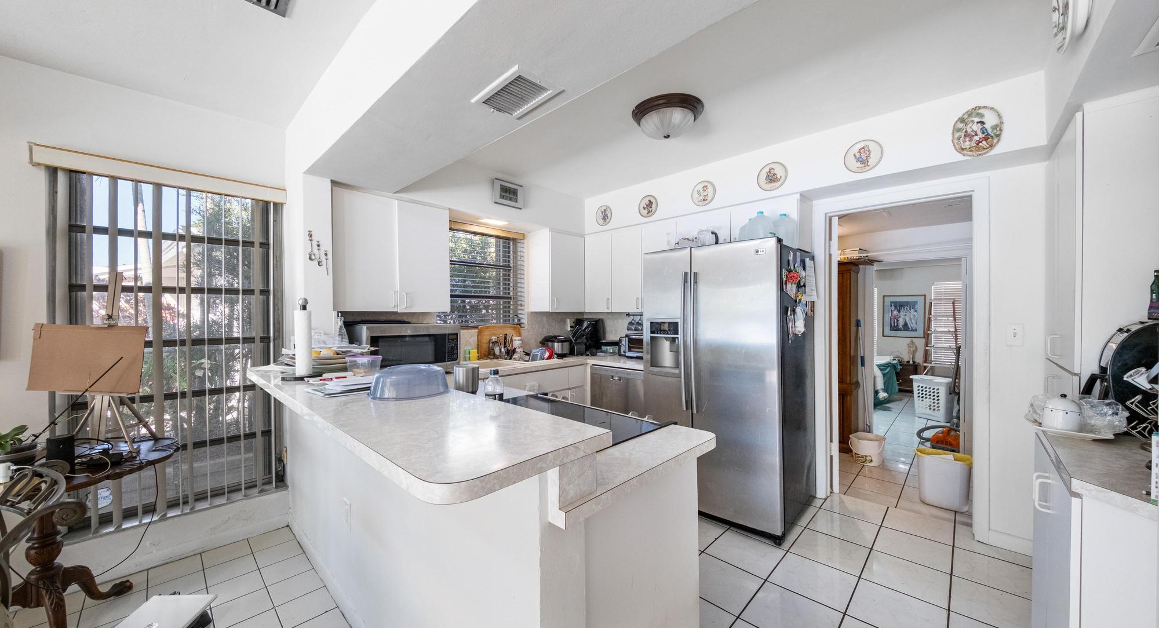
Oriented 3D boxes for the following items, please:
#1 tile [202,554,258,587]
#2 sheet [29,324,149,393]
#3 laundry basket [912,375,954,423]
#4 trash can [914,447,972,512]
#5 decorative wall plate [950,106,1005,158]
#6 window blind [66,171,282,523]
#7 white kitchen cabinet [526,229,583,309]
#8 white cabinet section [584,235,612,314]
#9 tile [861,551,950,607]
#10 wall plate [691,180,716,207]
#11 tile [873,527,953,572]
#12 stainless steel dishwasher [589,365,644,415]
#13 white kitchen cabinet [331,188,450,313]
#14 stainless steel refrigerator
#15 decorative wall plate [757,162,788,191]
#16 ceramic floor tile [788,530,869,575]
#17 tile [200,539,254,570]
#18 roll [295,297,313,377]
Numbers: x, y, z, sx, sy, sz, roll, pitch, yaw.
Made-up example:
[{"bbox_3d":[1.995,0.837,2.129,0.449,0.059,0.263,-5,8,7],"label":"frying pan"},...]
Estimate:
[{"bbox_3d":[-1.827,1.350,2.031,0.197,0.010,0.197,0,0,45],"label":"tile"},{"bbox_3d":[-2.166,0.197,1.700,0.515,0.291,0.012,2,-4,1],"label":"sheet"},{"bbox_3d":[4.520,1.085,4.980,0.360,0.520,0.370,0,0,-37],"label":"laundry basket"},{"bbox_3d":[2.534,1.151,2.682,0.310,0.340,0.230,0,0,44],"label":"trash can"},{"bbox_3d":[2.056,-0.943,1.997,0.190,0.258,0.025,0,0,44],"label":"decorative wall plate"},{"bbox_3d":[-2.114,0.193,2.082,0.090,1.745,0.820,0,0,42],"label":"window blind"},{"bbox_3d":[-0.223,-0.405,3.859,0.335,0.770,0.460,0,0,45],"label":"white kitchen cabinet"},{"bbox_3d":[0.297,-0.412,3.907,0.350,0.785,0.320,0,0,44],"label":"white cabinet section"},{"bbox_3d":[1.674,1.350,1.981,0.327,0.010,0.327,0,0,45],"label":"tile"},{"bbox_3d":[0.975,-0.945,3.037,0.197,0.197,0.025,0,0,43],"label":"wall plate"},{"bbox_3d":[1.887,1.331,2.188,0.331,0.010,0.331,0,0,44],"label":"tile"},{"bbox_3d":[0.520,0.894,3.420,0.600,0.865,0.600,0,0,44],"label":"stainless steel dishwasher"},{"bbox_3d":[-1.342,-0.383,2.711,0.320,0.758,0.752,0,0,44],"label":"white kitchen cabinet"},{"bbox_3d":[1.080,0.439,2.822,0.925,1.770,0.810,0,0,44],"label":"stainless steel refrigerator"},{"bbox_3d":[1.342,-0.956,2.695,0.197,0.197,0.025,0,0,43],"label":"decorative wall plate"},{"bbox_3d":[1.429,1.350,2.199,0.327,0.010,0.327,0,0,45],"label":"ceramic floor tile"},{"bbox_3d":[-1.979,1.350,2.169,0.197,0.010,0.197,0,0,42],"label":"tile"},{"bbox_3d":[-1.206,0.101,1.690,0.068,0.340,0.068,0,0,-36],"label":"roll"}]

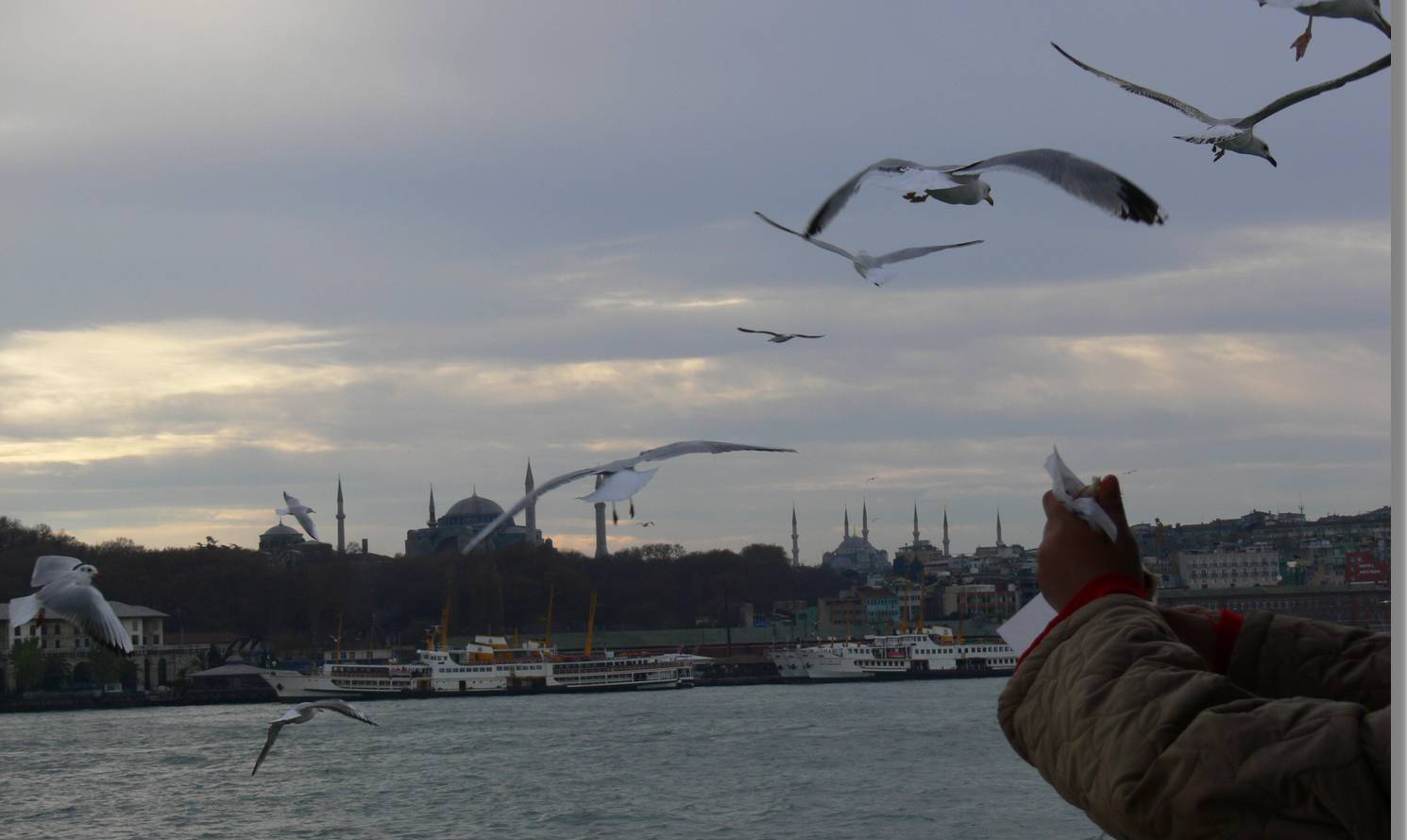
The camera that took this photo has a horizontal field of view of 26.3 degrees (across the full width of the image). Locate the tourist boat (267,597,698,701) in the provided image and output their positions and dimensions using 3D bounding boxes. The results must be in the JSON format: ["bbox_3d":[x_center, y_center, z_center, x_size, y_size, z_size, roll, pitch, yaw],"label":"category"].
[{"bbox_3d":[-35.480,36.820,480.000,70.000,14.500,13.000,-1,-4,-12],"label":"tourist boat"}]

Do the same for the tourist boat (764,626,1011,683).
[{"bbox_3d":[39.456,39.273,500.000,58.000,10.000,12.000,-1,-4,-12],"label":"tourist boat"}]

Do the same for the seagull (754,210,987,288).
[{"bbox_3d":[0.847,-0.884,15.500,1.250,0.360,0.550,5,2,-18],"label":"seagull"}]

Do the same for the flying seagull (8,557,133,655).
[{"bbox_3d":[-2.207,0.647,10.500,0.400,0.250,0.850,-23,31,-14],"label":"flying seagull"}]

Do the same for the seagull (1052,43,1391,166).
[{"bbox_3d":[1.543,-0.912,8.700,1.250,0.360,0.580,-5,-5,38],"label":"seagull"}]

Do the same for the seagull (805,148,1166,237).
[{"bbox_3d":[0.805,-0.655,8.600,1.180,0.280,0.580,-5,-5,40],"label":"seagull"}]

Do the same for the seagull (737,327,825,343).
[{"bbox_3d":[0.936,-1.014,36.000,1.250,0.200,0.550,2,-5,-38],"label":"seagull"}]

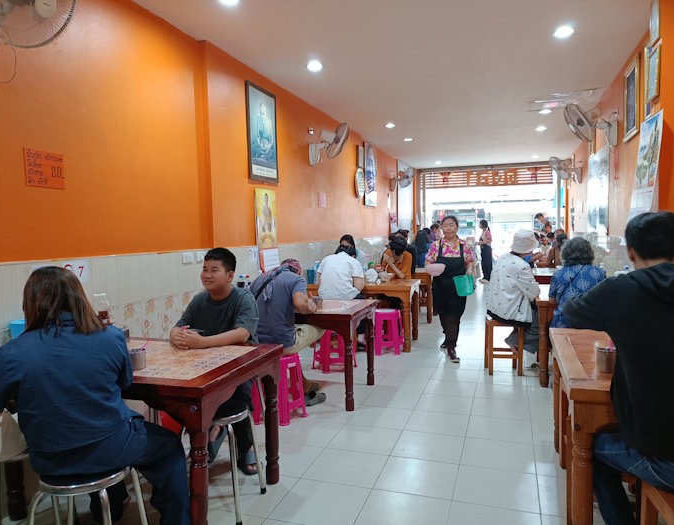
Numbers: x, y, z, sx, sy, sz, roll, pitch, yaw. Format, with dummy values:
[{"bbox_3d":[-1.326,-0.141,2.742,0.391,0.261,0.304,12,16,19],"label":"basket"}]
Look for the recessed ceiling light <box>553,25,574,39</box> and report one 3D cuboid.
[{"bbox_3d":[1.812,-1.842,4.044,0.150,0.040,0.150,0,4,19],"label":"recessed ceiling light"}]

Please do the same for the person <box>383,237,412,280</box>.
[{"bbox_3d":[0.774,0.307,6.639,0.450,1.270,0.680,0,4,19],"label":"person"}]

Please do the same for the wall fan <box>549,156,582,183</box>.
[{"bbox_3d":[4.057,-1.647,8.987,0.490,0.480,0.450,1,4,31],"label":"wall fan"}]

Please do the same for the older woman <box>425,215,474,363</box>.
[{"bbox_3d":[1.235,0.255,5.408,0.500,1.500,0.450,0,3,13],"label":"older woman"}]

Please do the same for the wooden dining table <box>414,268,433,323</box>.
[{"bbox_3d":[0.884,0.493,7.778,1.200,0.720,0.730,0,4,19],"label":"wooden dining table"}]

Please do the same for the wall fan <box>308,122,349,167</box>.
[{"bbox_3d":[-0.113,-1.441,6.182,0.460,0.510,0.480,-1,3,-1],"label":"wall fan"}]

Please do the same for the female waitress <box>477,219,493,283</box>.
[{"bbox_3d":[3.713,-0.285,12.689,0.400,1.570,0.450,0,4,19],"label":"female waitress"}]

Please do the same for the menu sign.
[{"bbox_3d":[-1.555,-0.497,2.704,0.010,0.195,0.245,0,4,19],"label":"menu sign"}]

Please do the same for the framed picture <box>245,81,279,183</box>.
[{"bbox_3d":[-0.711,-1.243,4.946,0.040,0.910,0.660,0,4,19],"label":"framed picture"}]

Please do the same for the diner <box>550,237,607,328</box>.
[{"bbox_3d":[1.917,0.441,4.054,0.470,1.260,0.700,0,4,19],"label":"diner"}]

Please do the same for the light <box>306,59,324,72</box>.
[{"bbox_3d":[-0.213,-1.838,4.736,0.150,0.040,0.150,0,4,19],"label":"light"}]

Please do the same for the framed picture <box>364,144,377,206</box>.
[{"bbox_3d":[0.618,-1.531,8.902,0.040,1.050,0.750,0,4,19],"label":"framed picture"}]

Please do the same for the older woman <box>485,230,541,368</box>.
[{"bbox_3d":[1.679,0.365,4.724,0.620,1.300,0.460,-2,3,-8],"label":"older woman"}]

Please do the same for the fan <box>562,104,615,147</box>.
[{"bbox_3d":[2.705,-1.467,5.416,0.490,0.470,0.440,0,4,17],"label":"fan"}]

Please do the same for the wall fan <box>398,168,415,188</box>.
[{"bbox_3d":[1.396,-1.741,10.400,0.430,0.500,0.470,-1,3,9],"label":"wall fan"}]

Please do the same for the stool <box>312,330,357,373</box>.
[{"bbox_3d":[-0.036,0.823,5.066,0.330,0.455,0.330,-3,4,-28],"label":"stool"}]

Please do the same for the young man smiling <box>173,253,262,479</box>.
[{"bbox_3d":[-0.677,0.549,3.054,0.500,1.270,0.700,0,4,19],"label":"young man smiling"}]

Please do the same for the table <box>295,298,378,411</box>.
[{"bbox_3d":[-0.310,0.732,4.370,1.180,0.733,0.770,0,4,19],"label":"table"}]

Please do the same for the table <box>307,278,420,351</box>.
[{"bbox_3d":[0.368,0.609,6.195,1.200,0.735,0.800,0,4,19],"label":"table"}]

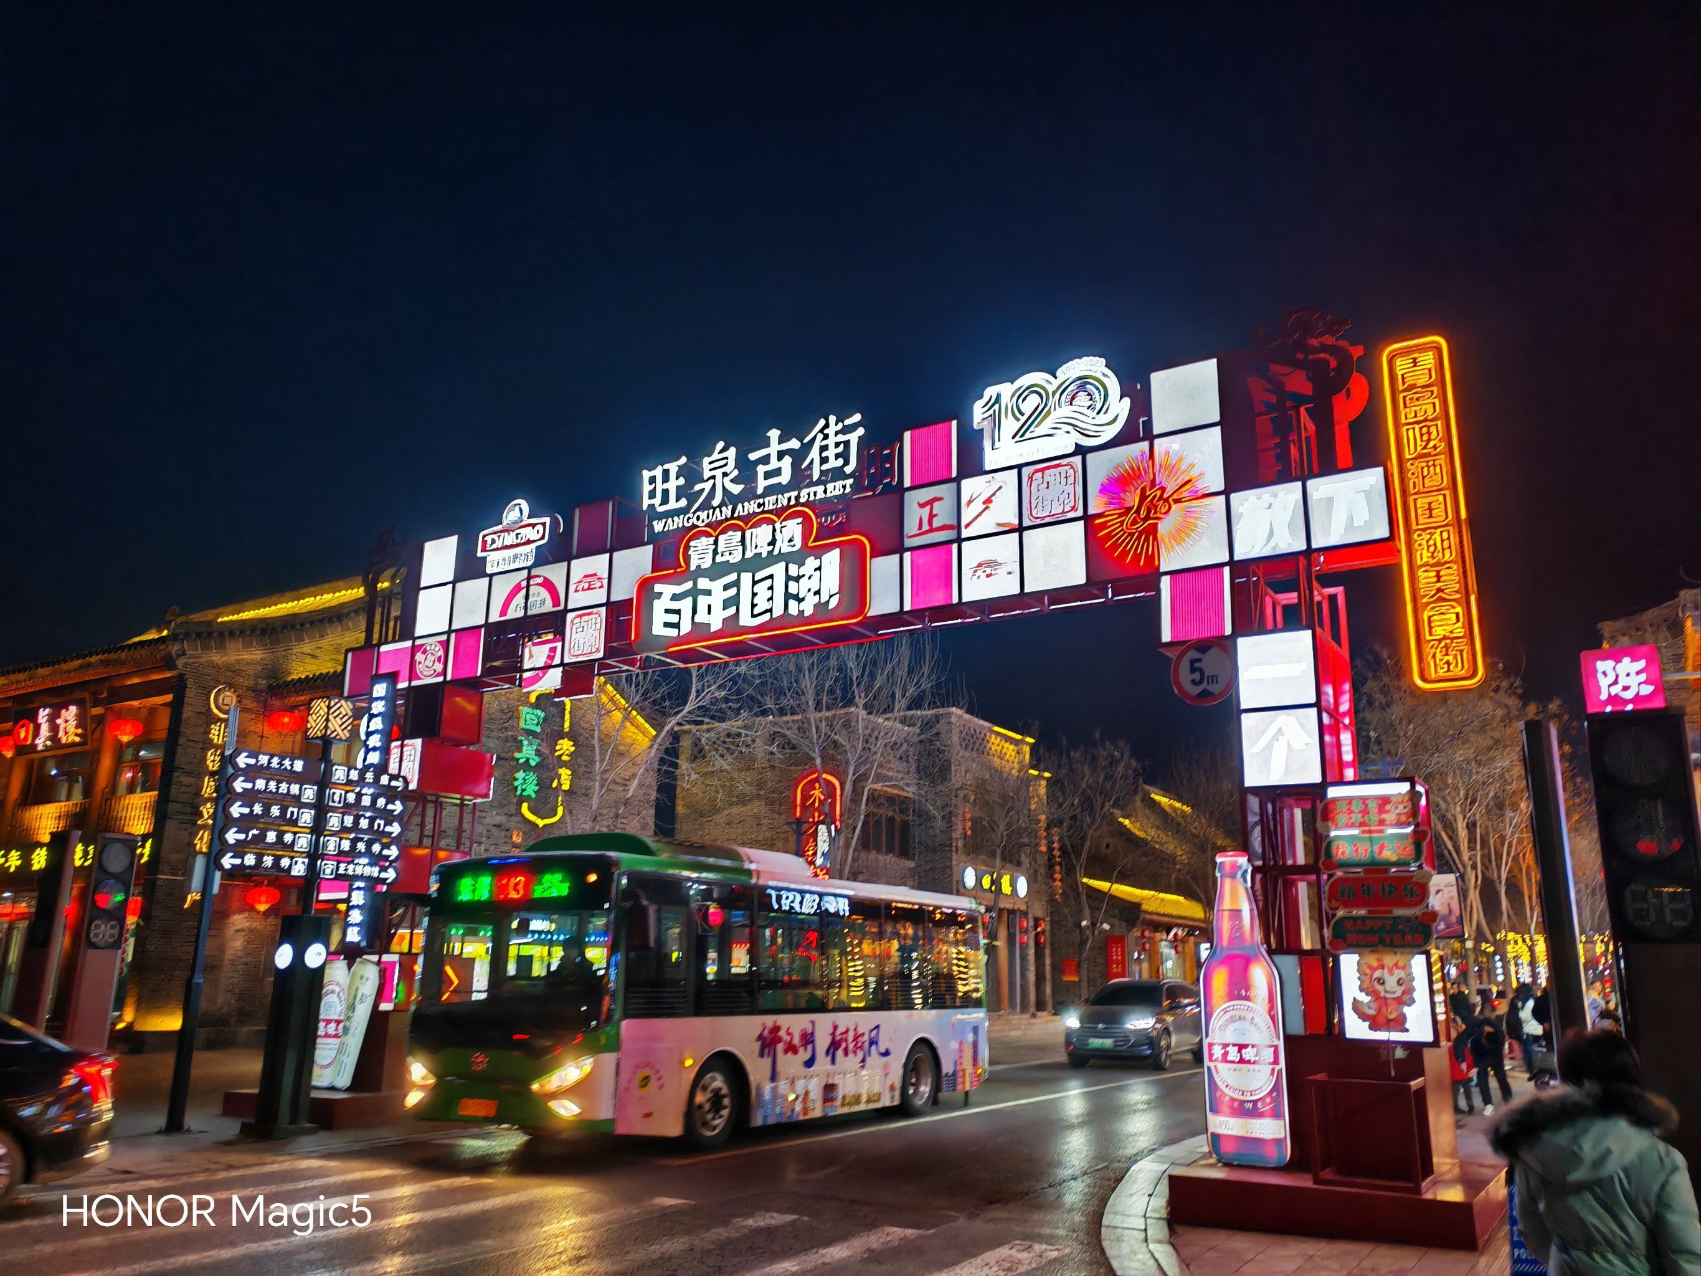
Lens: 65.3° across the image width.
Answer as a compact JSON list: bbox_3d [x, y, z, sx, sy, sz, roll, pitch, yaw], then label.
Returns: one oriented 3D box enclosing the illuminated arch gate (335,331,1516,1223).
[{"bbox_3d":[-0.893,1.225,13.704,13.755,7.677,2.100,-8,-17,31],"label":"illuminated arch gate"}]

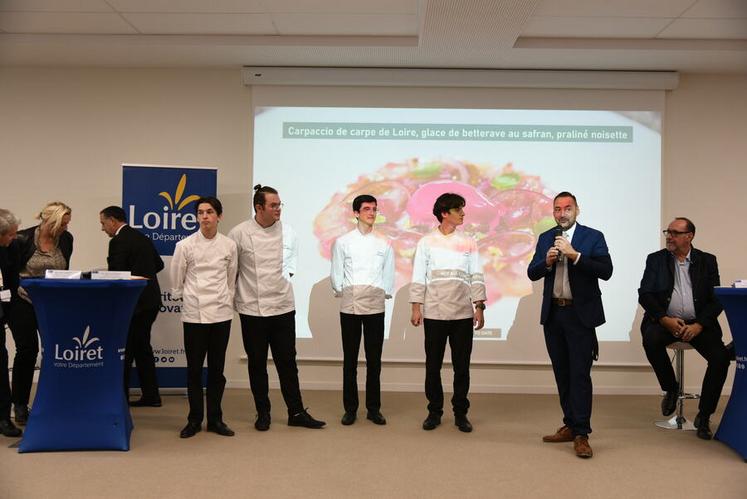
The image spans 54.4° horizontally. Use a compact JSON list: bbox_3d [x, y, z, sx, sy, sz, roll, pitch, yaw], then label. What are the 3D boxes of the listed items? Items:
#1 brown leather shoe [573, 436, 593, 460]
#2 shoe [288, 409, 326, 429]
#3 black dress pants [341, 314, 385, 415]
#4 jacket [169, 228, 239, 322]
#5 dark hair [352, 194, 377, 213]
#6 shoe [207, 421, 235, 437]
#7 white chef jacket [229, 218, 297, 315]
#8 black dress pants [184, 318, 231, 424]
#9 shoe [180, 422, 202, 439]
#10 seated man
[{"bbox_3d":[1.371,1.277,4.771,0.108,0.105,0.290,1,-2,10],"label":"brown leather shoe"},{"bbox_3d":[-0.496,1.276,5.465,0.300,0.115,0.105,0,-1,21],"label":"shoe"},{"bbox_3d":[-0.080,0.856,5.745,0.350,0.870,0.260,1,-1,-3],"label":"black dress pants"},{"bbox_3d":[-1.247,0.207,5.360,0.500,0.690,0.330,1,-1,-7],"label":"jacket"},{"bbox_3d":[-0.070,-0.347,5.610,0.168,0.155,0.195,2,-2,-37],"label":"dark hair"},{"bbox_3d":[-1.100,1.272,5.240,0.105,0.100,0.285,2,-1,-41],"label":"shoe"},{"bbox_3d":[-0.837,0.132,5.480,0.540,0.740,0.340,1,-1,-14],"label":"white chef jacket"},{"bbox_3d":[-1.213,0.850,5.318,0.340,0.830,0.270,1,-1,-4],"label":"black dress pants"},{"bbox_3d":[-1.301,1.256,5.206,0.105,0.110,0.280,0,-2,20],"label":"shoe"},{"bbox_3d":[2.369,0.567,5.556,0.650,1.610,0.700,0,-2,21],"label":"seated man"}]

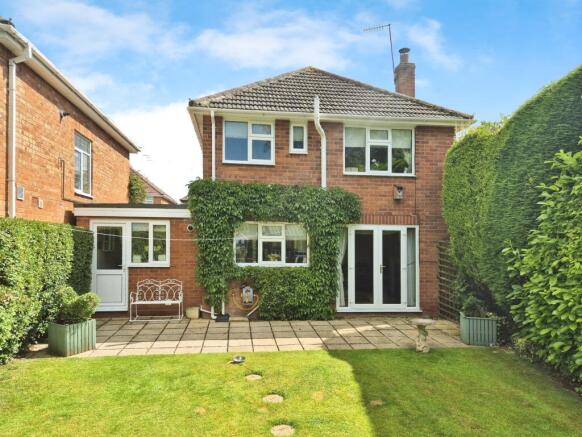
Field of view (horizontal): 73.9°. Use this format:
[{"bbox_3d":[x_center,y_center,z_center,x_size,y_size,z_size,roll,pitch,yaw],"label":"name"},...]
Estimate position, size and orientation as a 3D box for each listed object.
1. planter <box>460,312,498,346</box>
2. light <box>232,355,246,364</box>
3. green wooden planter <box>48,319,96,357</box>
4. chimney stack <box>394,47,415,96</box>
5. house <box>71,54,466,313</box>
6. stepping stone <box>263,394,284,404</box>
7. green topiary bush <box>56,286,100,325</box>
[{"bbox_3d":[3.578,2.110,7.413,0.525,0.505,0.525,0,-1,15],"label":"planter"},{"bbox_3d":[-0.843,2.295,6.333,0.200,0.090,0.200,0,-1,-8],"label":"light"},{"bbox_3d":[-3.835,2.058,6.801,0.525,0.510,0.525,0,-1,30],"label":"green wooden planter"},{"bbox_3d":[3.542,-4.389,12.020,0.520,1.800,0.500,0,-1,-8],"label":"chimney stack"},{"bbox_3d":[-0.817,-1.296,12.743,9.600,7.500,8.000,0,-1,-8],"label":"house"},{"bbox_3d":[-0.224,2.298,4.945,0.270,0.040,0.270,0,-1,-8],"label":"stepping stone"},{"bbox_3d":[-3.743,1.530,6.825,0.660,0.640,0.520,1,-1,-29],"label":"green topiary bush"}]

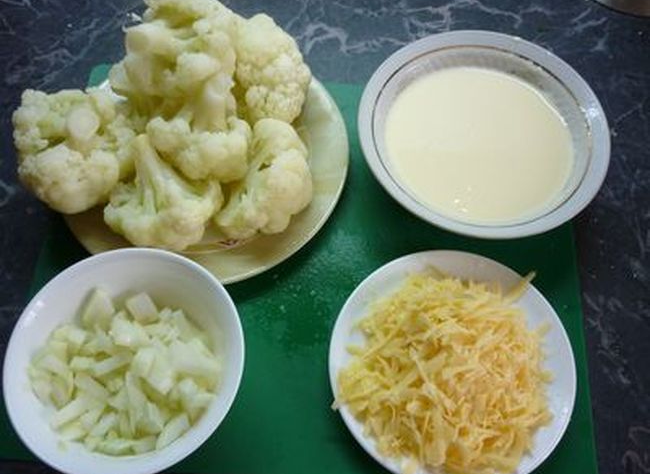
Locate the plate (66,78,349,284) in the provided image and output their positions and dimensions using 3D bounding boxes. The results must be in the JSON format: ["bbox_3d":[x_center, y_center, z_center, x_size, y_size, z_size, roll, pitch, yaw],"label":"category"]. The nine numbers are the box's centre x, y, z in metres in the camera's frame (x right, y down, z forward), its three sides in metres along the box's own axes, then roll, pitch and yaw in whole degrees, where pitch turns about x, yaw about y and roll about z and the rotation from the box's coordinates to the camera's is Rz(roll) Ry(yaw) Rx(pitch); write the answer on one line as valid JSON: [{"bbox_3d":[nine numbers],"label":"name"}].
[{"bbox_3d":[-0.098,-0.063,0.515,0.236,0.026,0.236,0,65,-1],"label":"plate"}]

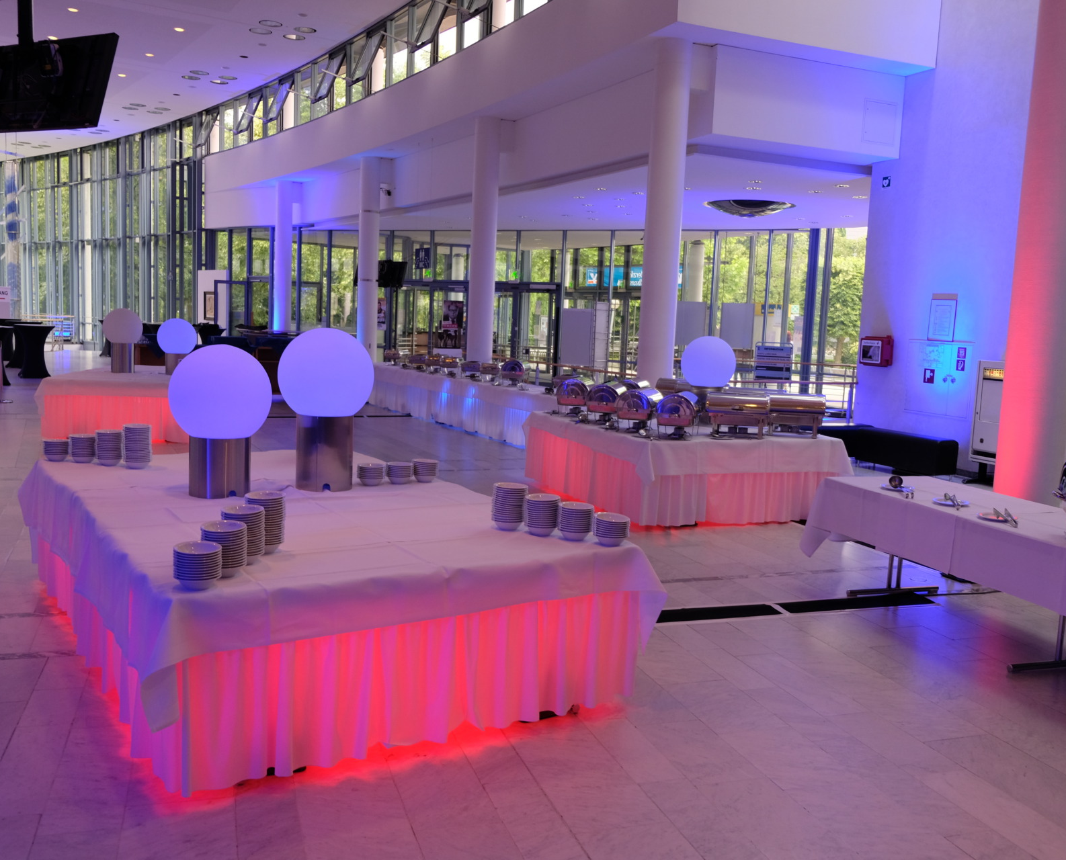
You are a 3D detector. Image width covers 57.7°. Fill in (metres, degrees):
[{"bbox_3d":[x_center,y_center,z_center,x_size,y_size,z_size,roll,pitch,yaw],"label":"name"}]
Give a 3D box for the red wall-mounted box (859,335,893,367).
[{"bbox_3d":[4.930,-1.130,13.879,0.190,0.400,0.450,0,7,-21],"label":"red wall-mounted box"}]

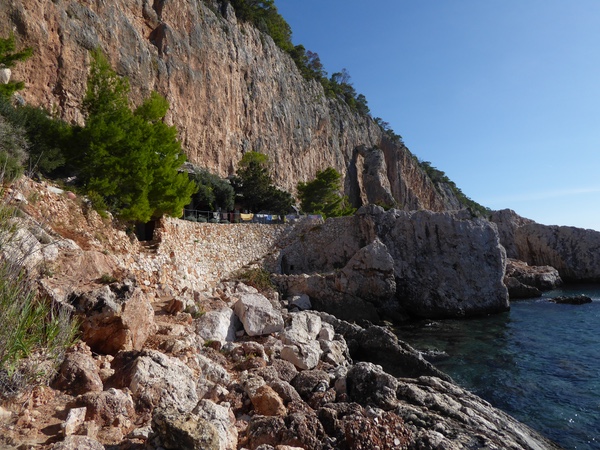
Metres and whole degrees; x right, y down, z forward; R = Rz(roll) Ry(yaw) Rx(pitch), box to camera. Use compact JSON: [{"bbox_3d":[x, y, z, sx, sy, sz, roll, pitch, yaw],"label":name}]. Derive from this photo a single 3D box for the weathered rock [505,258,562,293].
[{"bbox_3d":[36.000,7.500,65.000,9.800,4.600,6.000,0,-1,0],"label":"weathered rock"}]

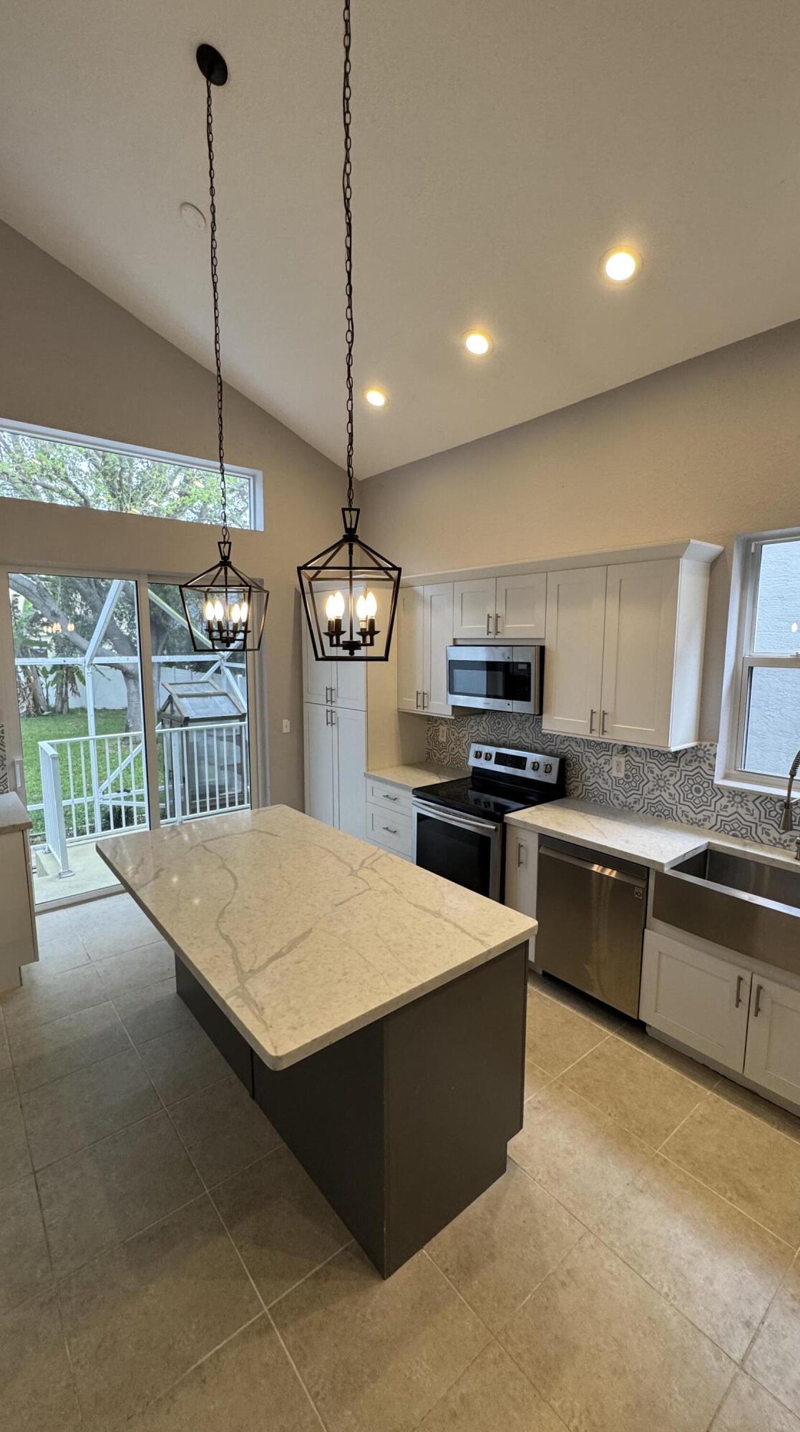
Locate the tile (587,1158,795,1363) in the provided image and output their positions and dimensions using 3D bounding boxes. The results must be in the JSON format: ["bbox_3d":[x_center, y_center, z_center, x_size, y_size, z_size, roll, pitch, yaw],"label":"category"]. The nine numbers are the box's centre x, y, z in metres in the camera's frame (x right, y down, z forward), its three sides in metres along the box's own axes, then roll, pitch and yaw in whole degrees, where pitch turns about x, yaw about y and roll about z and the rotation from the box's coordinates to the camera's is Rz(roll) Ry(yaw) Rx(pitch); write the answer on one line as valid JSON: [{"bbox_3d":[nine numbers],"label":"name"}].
[{"bbox_3d":[0.929,1.672,1.839,0.450,0.010,0.450,-6,10,-39],"label":"tile"}]

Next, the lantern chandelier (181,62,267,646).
[{"bbox_3d":[-0.765,-1.438,2.458,0.305,2.320,0.305,0,8,2],"label":"lantern chandelier"}]

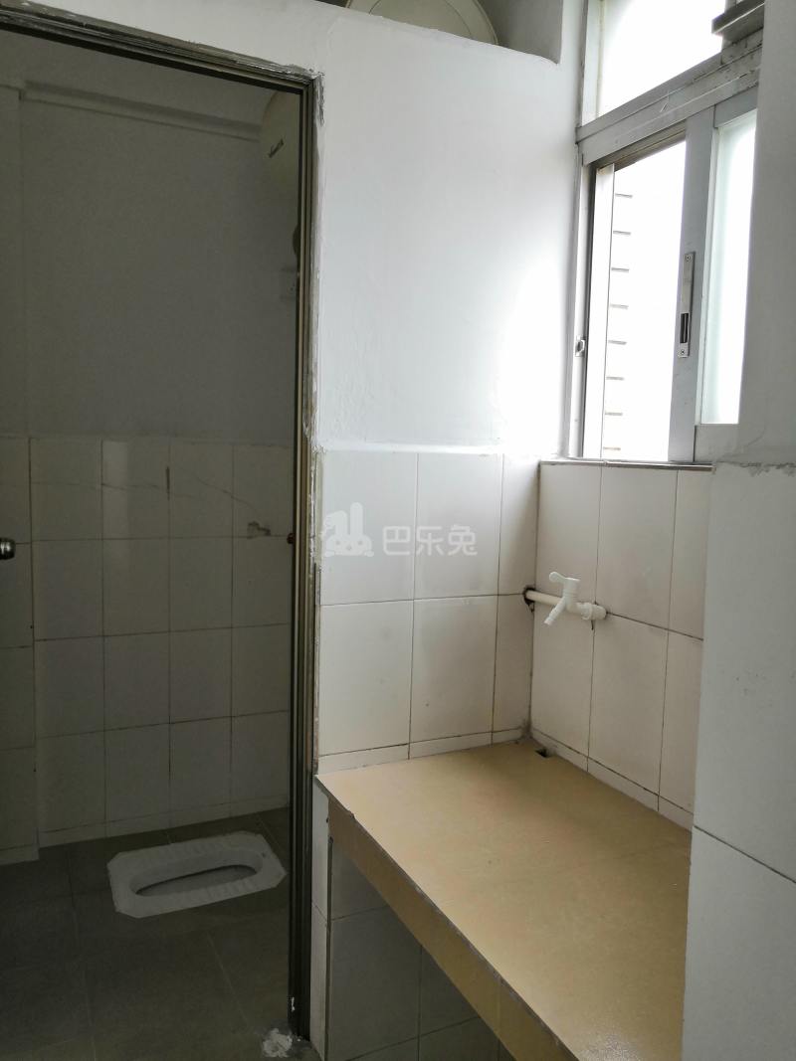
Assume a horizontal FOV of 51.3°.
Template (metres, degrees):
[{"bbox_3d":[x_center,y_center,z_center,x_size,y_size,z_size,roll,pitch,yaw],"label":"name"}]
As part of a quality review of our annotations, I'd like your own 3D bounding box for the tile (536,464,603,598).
[{"bbox_3d":[0.351,0.005,1.701,0.010,0.281,0.202,-1,6,-25],"label":"tile"}]

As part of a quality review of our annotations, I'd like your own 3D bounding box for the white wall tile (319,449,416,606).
[{"bbox_3d":[-0.056,-0.006,1.628,0.200,0.300,0.010,-1,6,-25],"label":"white wall tile"}]

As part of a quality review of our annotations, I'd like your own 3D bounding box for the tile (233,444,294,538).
[{"bbox_3d":[-0.445,-0.129,2.727,0.200,0.300,0.010,-1,6,-25],"label":"tile"}]

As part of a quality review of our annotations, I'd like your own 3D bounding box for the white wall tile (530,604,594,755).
[{"bbox_3d":[0.348,0.299,1.752,0.010,0.304,0.205,-1,6,-26],"label":"white wall tile"}]

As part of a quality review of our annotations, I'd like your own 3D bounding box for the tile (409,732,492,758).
[{"bbox_3d":[0.114,0.460,1.779,0.202,0.032,0.010,-1,6,-25],"label":"tile"}]

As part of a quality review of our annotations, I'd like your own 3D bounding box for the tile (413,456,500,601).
[{"bbox_3d":[0.125,-0.009,1.713,0.200,0.300,0.010,-1,6,-25],"label":"tile"}]

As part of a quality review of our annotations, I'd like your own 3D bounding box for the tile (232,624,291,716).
[{"bbox_3d":[-0.464,0.474,2.814,0.201,0.304,0.010,-1,6,-23],"label":"tile"}]

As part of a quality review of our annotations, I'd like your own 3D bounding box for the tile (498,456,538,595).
[{"bbox_3d":[0.259,-0.011,1.774,0.094,0.297,0.010,-1,6,-25],"label":"tile"}]

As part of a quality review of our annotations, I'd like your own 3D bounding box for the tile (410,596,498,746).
[{"bbox_3d":[0.118,0.292,1.763,0.202,0.304,0.010,-1,6,-25],"label":"tile"}]

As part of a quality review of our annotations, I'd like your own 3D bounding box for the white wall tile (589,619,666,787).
[{"bbox_3d":[0.430,0.313,1.548,0.010,0.300,0.200,-1,6,-25],"label":"white wall tile"}]

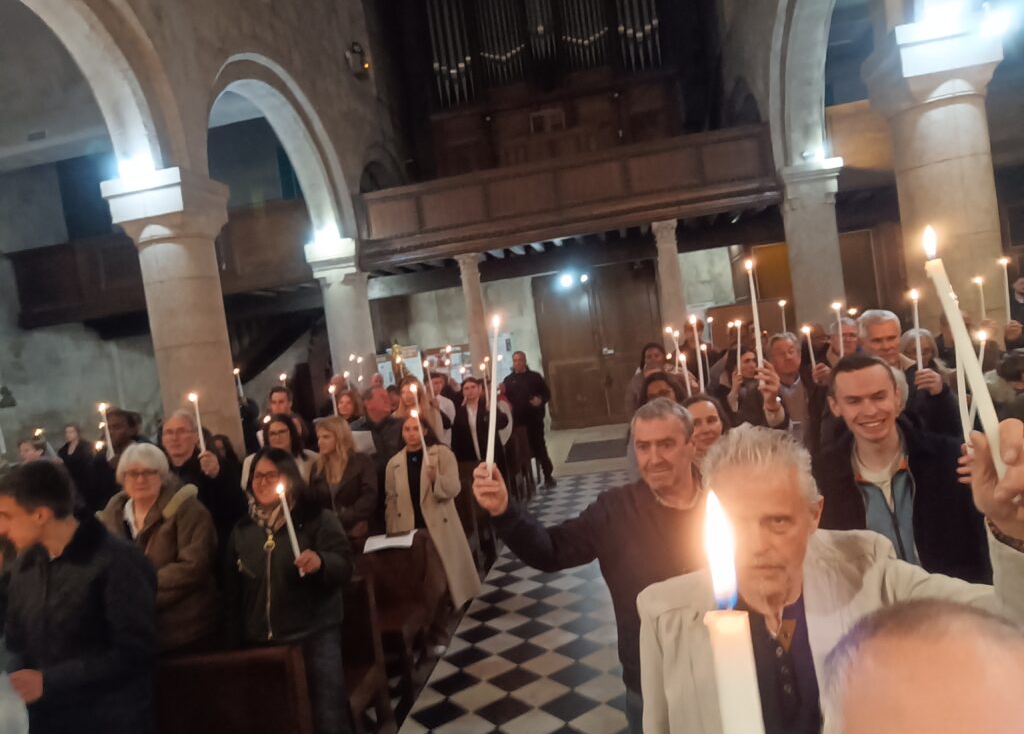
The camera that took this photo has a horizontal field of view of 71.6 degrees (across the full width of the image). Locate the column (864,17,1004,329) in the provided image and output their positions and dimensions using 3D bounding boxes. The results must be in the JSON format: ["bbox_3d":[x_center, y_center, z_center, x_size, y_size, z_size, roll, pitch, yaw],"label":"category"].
[{"bbox_3d":[3.883,-0.866,6.180,0.820,4.000,0.820,-8,1,9],"label":"column"}]

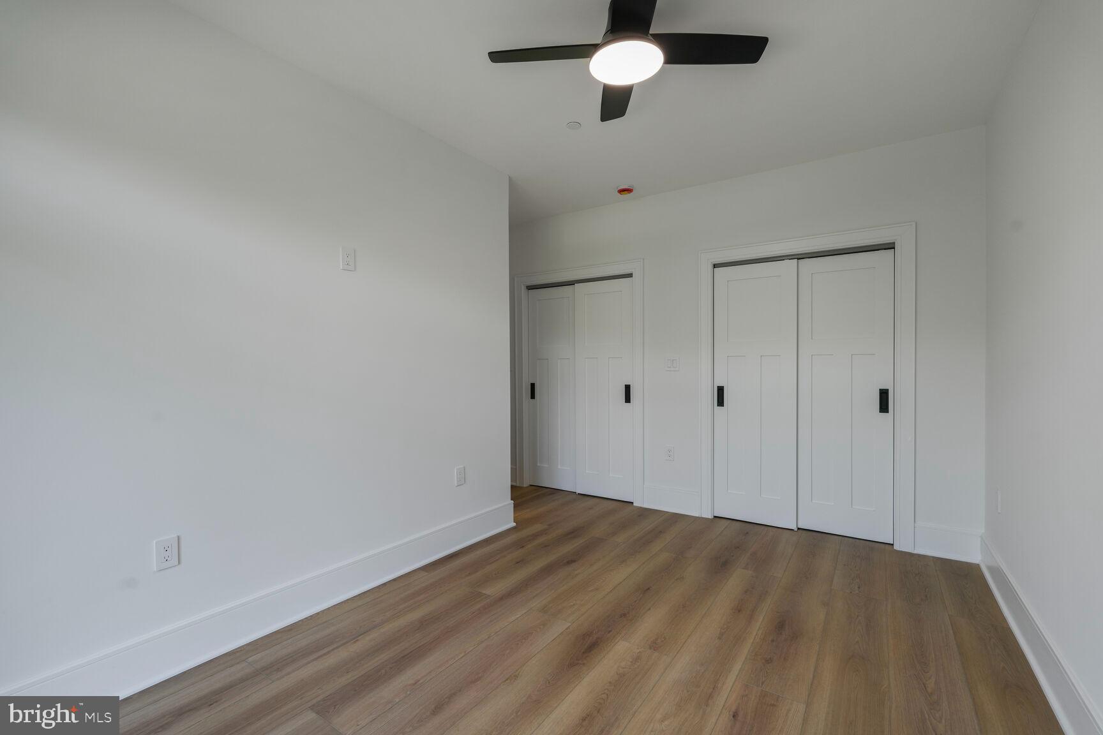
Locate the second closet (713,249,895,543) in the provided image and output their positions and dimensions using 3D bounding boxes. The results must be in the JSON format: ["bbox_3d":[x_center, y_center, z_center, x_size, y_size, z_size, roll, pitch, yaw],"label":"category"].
[{"bbox_3d":[1.864,0.198,3.715,1.214,2.033,0.085,0,0,34],"label":"second closet"}]

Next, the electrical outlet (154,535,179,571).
[{"bbox_3d":[-1.557,0.752,1.988,0.008,0.124,0.080,0,0,34],"label":"electrical outlet"}]

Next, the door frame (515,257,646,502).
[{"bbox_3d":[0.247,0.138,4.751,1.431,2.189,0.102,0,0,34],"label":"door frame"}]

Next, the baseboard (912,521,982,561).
[{"bbox_3d":[2.555,1.131,3.163,0.334,0.206,0.022,0,0,34],"label":"baseboard"}]

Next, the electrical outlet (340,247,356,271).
[{"bbox_3d":[-1.105,-0.590,2.662,0.008,0.124,0.082,0,0,34],"label":"electrical outlet"}]

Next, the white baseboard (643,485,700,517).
[{"bbox_3d":[1.028,1.132,4.186,0.492,0.203,0.022,0,0,34],"label":"white baseboard"}]

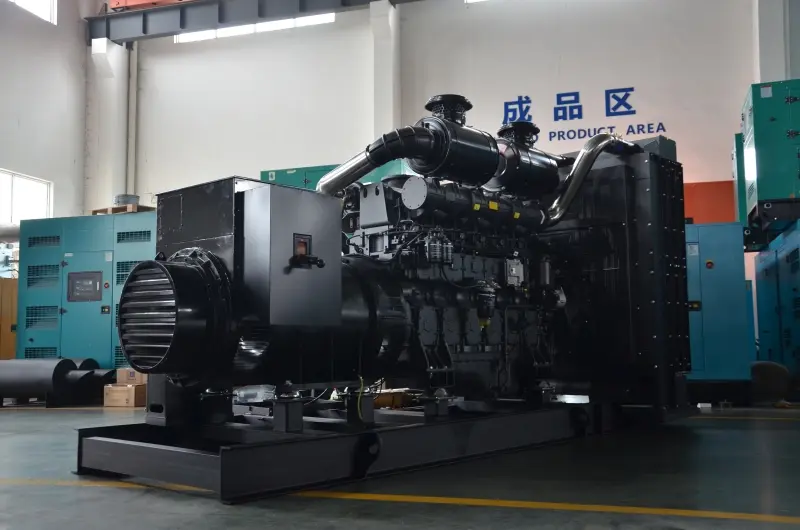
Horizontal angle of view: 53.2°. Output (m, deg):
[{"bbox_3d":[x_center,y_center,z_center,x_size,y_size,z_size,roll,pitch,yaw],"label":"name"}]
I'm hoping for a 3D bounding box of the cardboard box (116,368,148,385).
[{"bbox_3d":[-3.258,1.379,9.917,0.390,0.200,0.280,-1,-5,7],"label":"cardboard box"}]

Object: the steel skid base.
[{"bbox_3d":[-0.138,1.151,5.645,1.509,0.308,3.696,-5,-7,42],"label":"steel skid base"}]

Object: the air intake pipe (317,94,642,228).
[{"bbox_3d":[0.873,-0.823,6.697,0.731,0.924,4.004,-5,-7,42],"label":"air intake pipe"}]

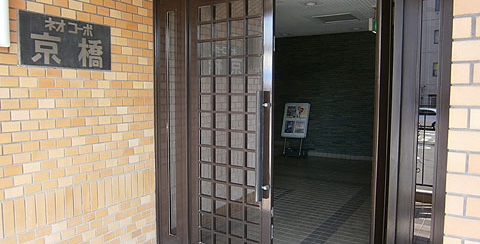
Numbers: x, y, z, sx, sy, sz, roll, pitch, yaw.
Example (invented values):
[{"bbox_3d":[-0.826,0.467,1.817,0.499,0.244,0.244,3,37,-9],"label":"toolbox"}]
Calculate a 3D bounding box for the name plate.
[{"bbox_3d":[-1.218,-0.559,2.582,0.035,0.350,0.695,4,6,33],"label":"name plate"}]

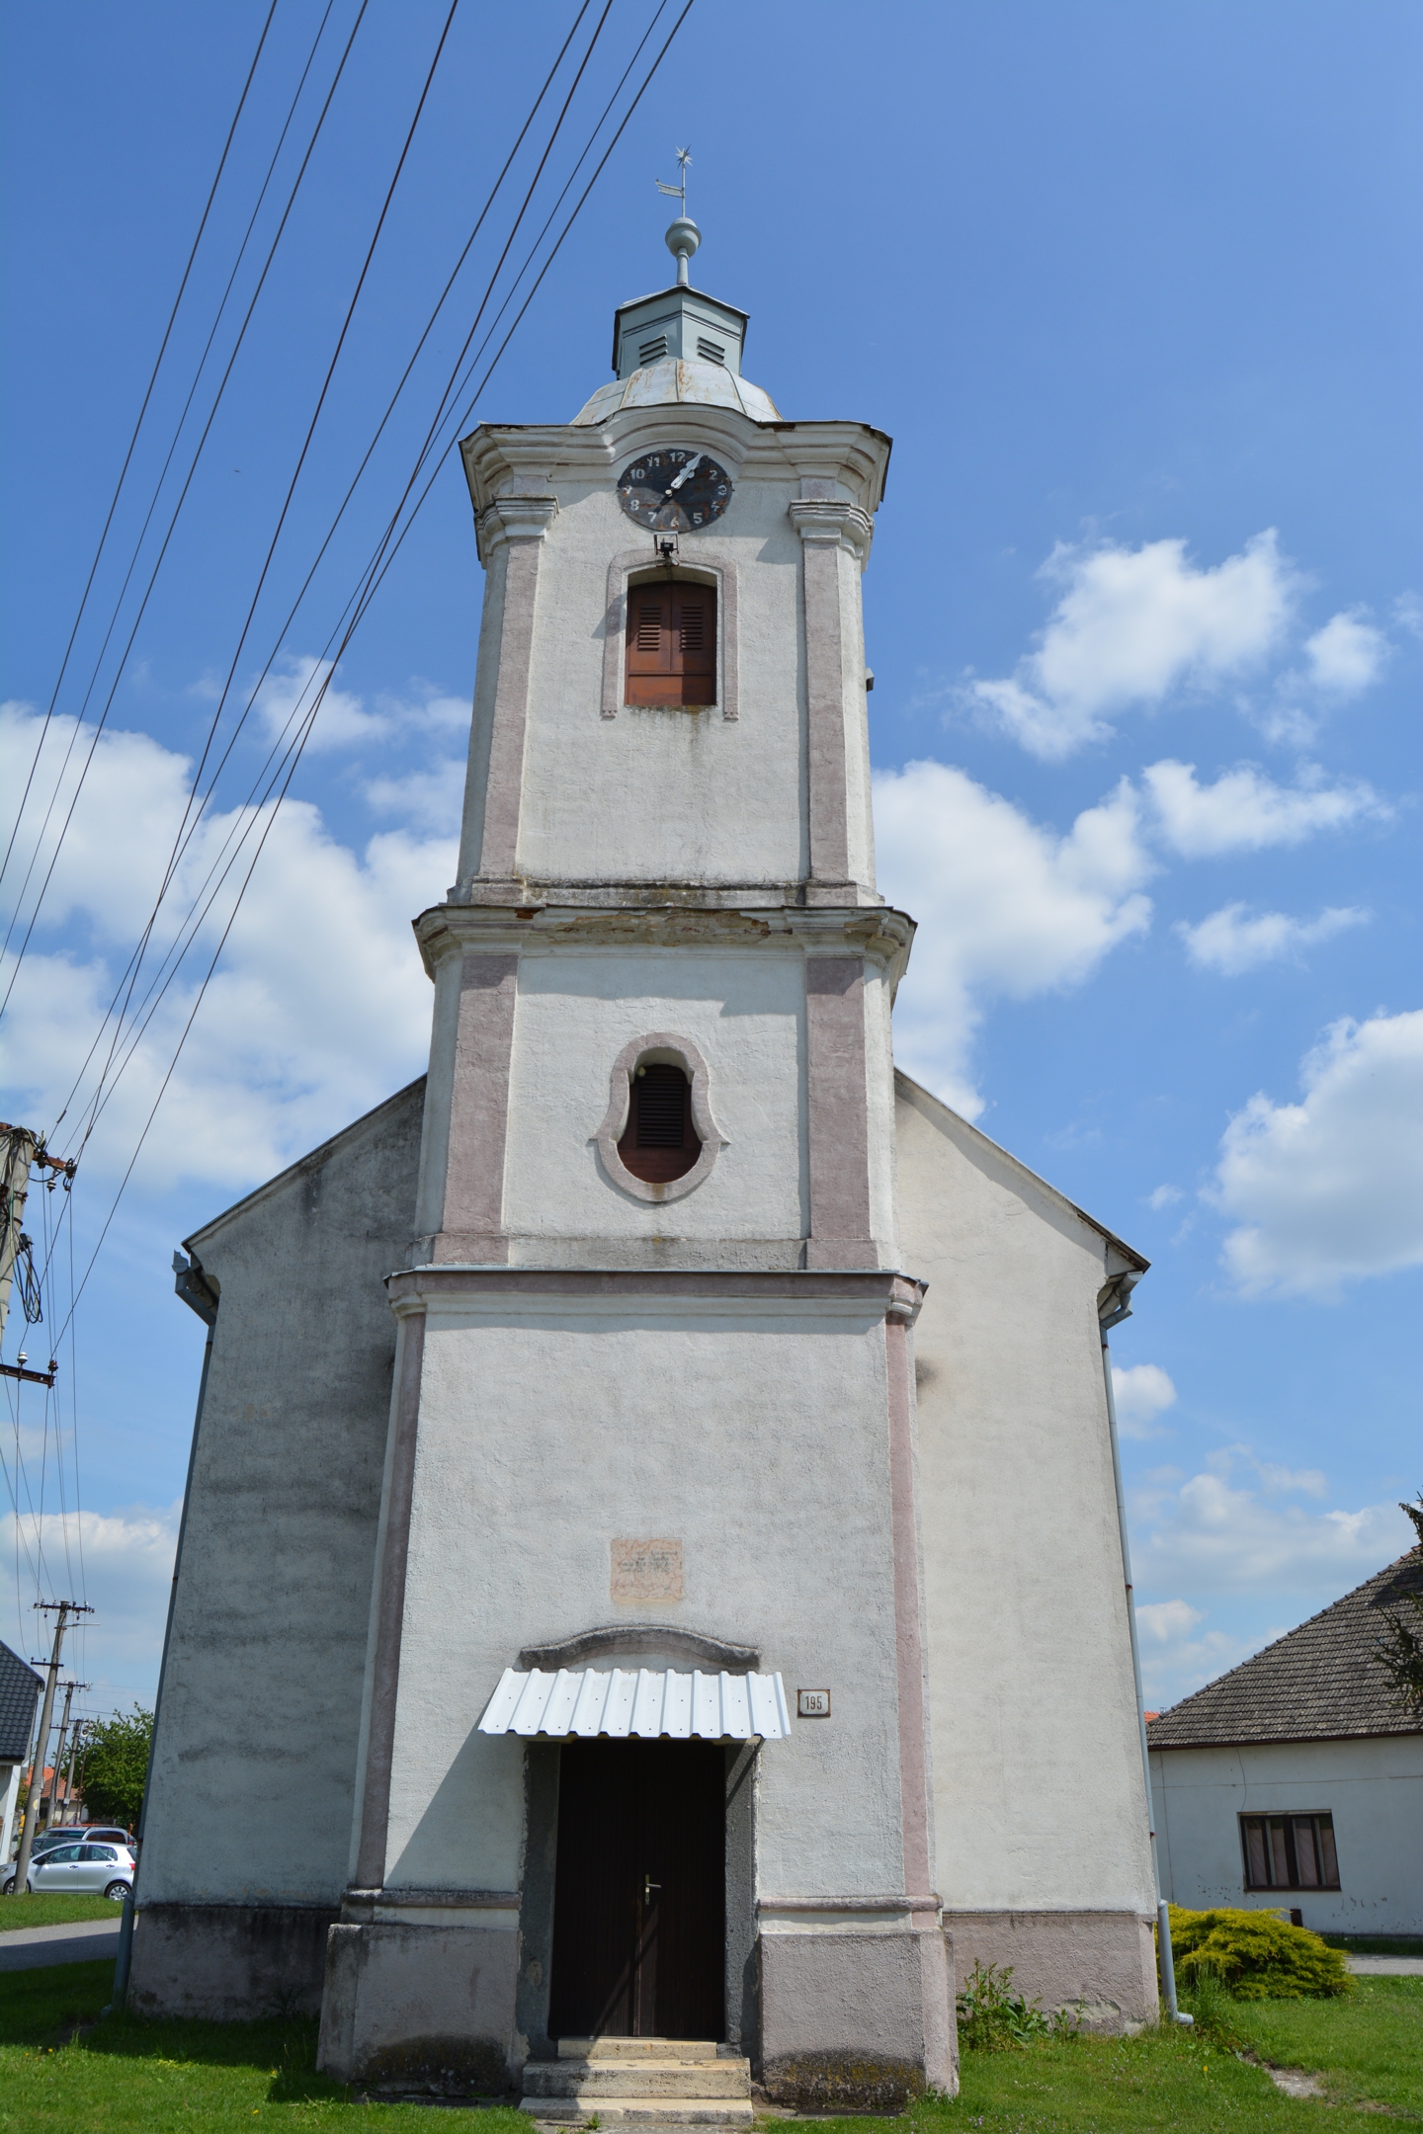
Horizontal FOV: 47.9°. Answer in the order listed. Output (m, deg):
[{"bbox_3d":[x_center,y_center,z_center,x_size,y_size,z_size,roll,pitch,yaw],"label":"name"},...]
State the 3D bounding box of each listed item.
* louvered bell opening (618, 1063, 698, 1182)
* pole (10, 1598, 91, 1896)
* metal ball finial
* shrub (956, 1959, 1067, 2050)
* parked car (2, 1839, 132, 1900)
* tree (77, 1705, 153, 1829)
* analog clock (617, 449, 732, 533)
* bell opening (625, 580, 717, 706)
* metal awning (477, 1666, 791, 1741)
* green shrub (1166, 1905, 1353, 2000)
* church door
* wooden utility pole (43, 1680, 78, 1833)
[{"bbox_3d":[-0.472,0.546,14.729,0.770,1.330,0.200,0,-26,0],"label":"louvered bell opening"},{"bbox_3d":[-16.548,16.784,39.655,1.520,6.980,0.320,9,-28,-17],"label":"pole"},{"bbox_3d":[-0.402,-11.655,22.952,0.510,1.360,0.510,0,-26,0],"label":"metal ball finial"},{"bbox_3d":[2.754,8.749,15.007,1.100,0.770,0.850,0,-26,0],"label":"shrub"},{"bbox_3d":[-16.336,20.583,40.890,3.780,1.530,1.700,6,-27,-11],"label":"parked car"},{"bbox_3d":[-29.060,36.122,80.255,5.600,7.800,5.600,9,-28,-17],"label":"tree"},{"bbox_3d":[-0.410,-6.485,17.948,1.300,1.300,0.100,1,-26,0],"label":"analog clock"},{"bbox_3d":[-0.428,-4.570,17.302,0.990,1.850,0.090,0,-26,0],"label":"bell opening"},{"bbox_3d":[-0.517,4.574,11.520,2.120,0.560,1.420,1,-26,0],"label":"metal awning"},{"bbox_3d":[6.597,10.950,19.876,2.600,1.050,2.300,0,-26,0],"label":"green shrub"},{"bbox_3d":[-0.521,5.972,11.771,1.270,2.060,0.100,1,-26,0],"label":"church door"},{"bbox_3d":[-25.850,28.115,63.098,0.270,7.500,0.270,0,-26,0],"label":"wooden utility pole"}]

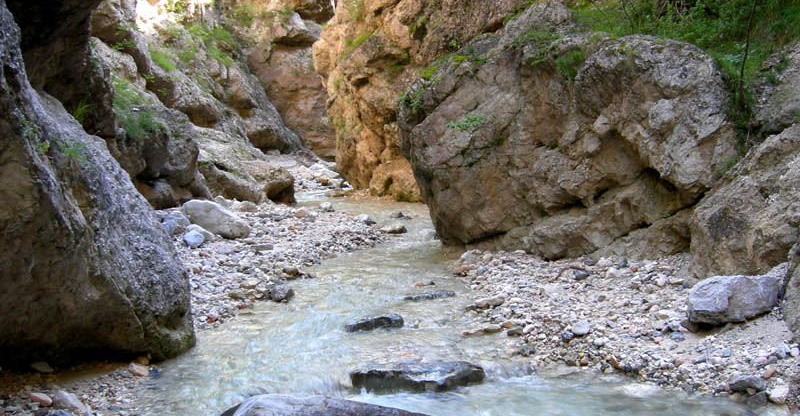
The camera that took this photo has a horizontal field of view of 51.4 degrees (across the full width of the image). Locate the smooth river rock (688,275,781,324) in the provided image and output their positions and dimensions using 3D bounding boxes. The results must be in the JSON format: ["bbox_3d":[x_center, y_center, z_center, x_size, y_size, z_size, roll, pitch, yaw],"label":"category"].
[{"bbox_3d":[2.511,0.688,6.283,0.650,0.353,0.433,1,4,10],"label":"smooth river rock"}]

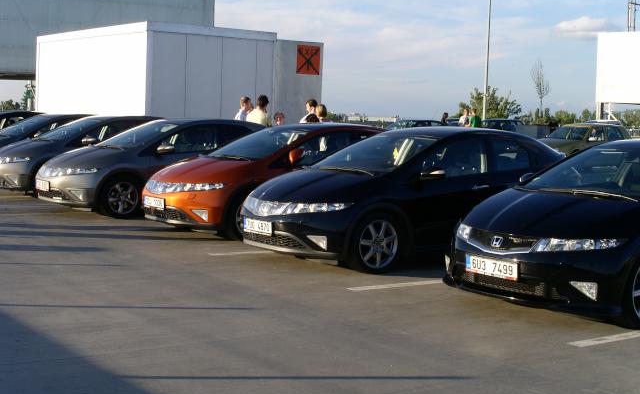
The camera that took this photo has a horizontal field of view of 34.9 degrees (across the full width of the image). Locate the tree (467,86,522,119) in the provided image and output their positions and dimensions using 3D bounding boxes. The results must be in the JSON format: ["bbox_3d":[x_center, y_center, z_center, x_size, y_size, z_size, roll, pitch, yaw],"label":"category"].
[{"bbox_3d":[11.880,-5.581,70.159,4.200,4.202,4.200,-2,5,-37],"label":"tree"}]

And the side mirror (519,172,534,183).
[{"bbox_3d":[1.915,-0.174,9.316,0.140,0.150,0.220,-2,6,-38],"label":"side mirror"}]

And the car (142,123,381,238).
[{"bbox_3d":[-0.357,-0.276,13.655,4.250,1.460,1.790,-2,6,-38],"label":"car"}]

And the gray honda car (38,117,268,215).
[{"bbox_3d":[-2.233,-0.506,15.649,4.250,1.450,1.790,-2,6,-36],"label":"gray honda car"}]

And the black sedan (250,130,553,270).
[{"bbox_3d":[1.076,-0.055,11.319,4.250,1.460,1.790,-2,5,-36],"label":"black sedan"}]

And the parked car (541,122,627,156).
[{"bbox_3d":[9.009,-1.768,35.077,4.400,1.550,1.780,-2,6,-39],"label":"parked car"}]

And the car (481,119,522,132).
[{"bbox_3d":[7.771,-2.754,46.507,4.200,1.540,1.750,-2,6,-39],"label":"car"}]

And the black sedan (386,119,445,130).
[{"bbox_3d":[4.134,-2.847,45.019,4.500,1.450,1.760,-2,6,-40],"label":"black sedan"}]

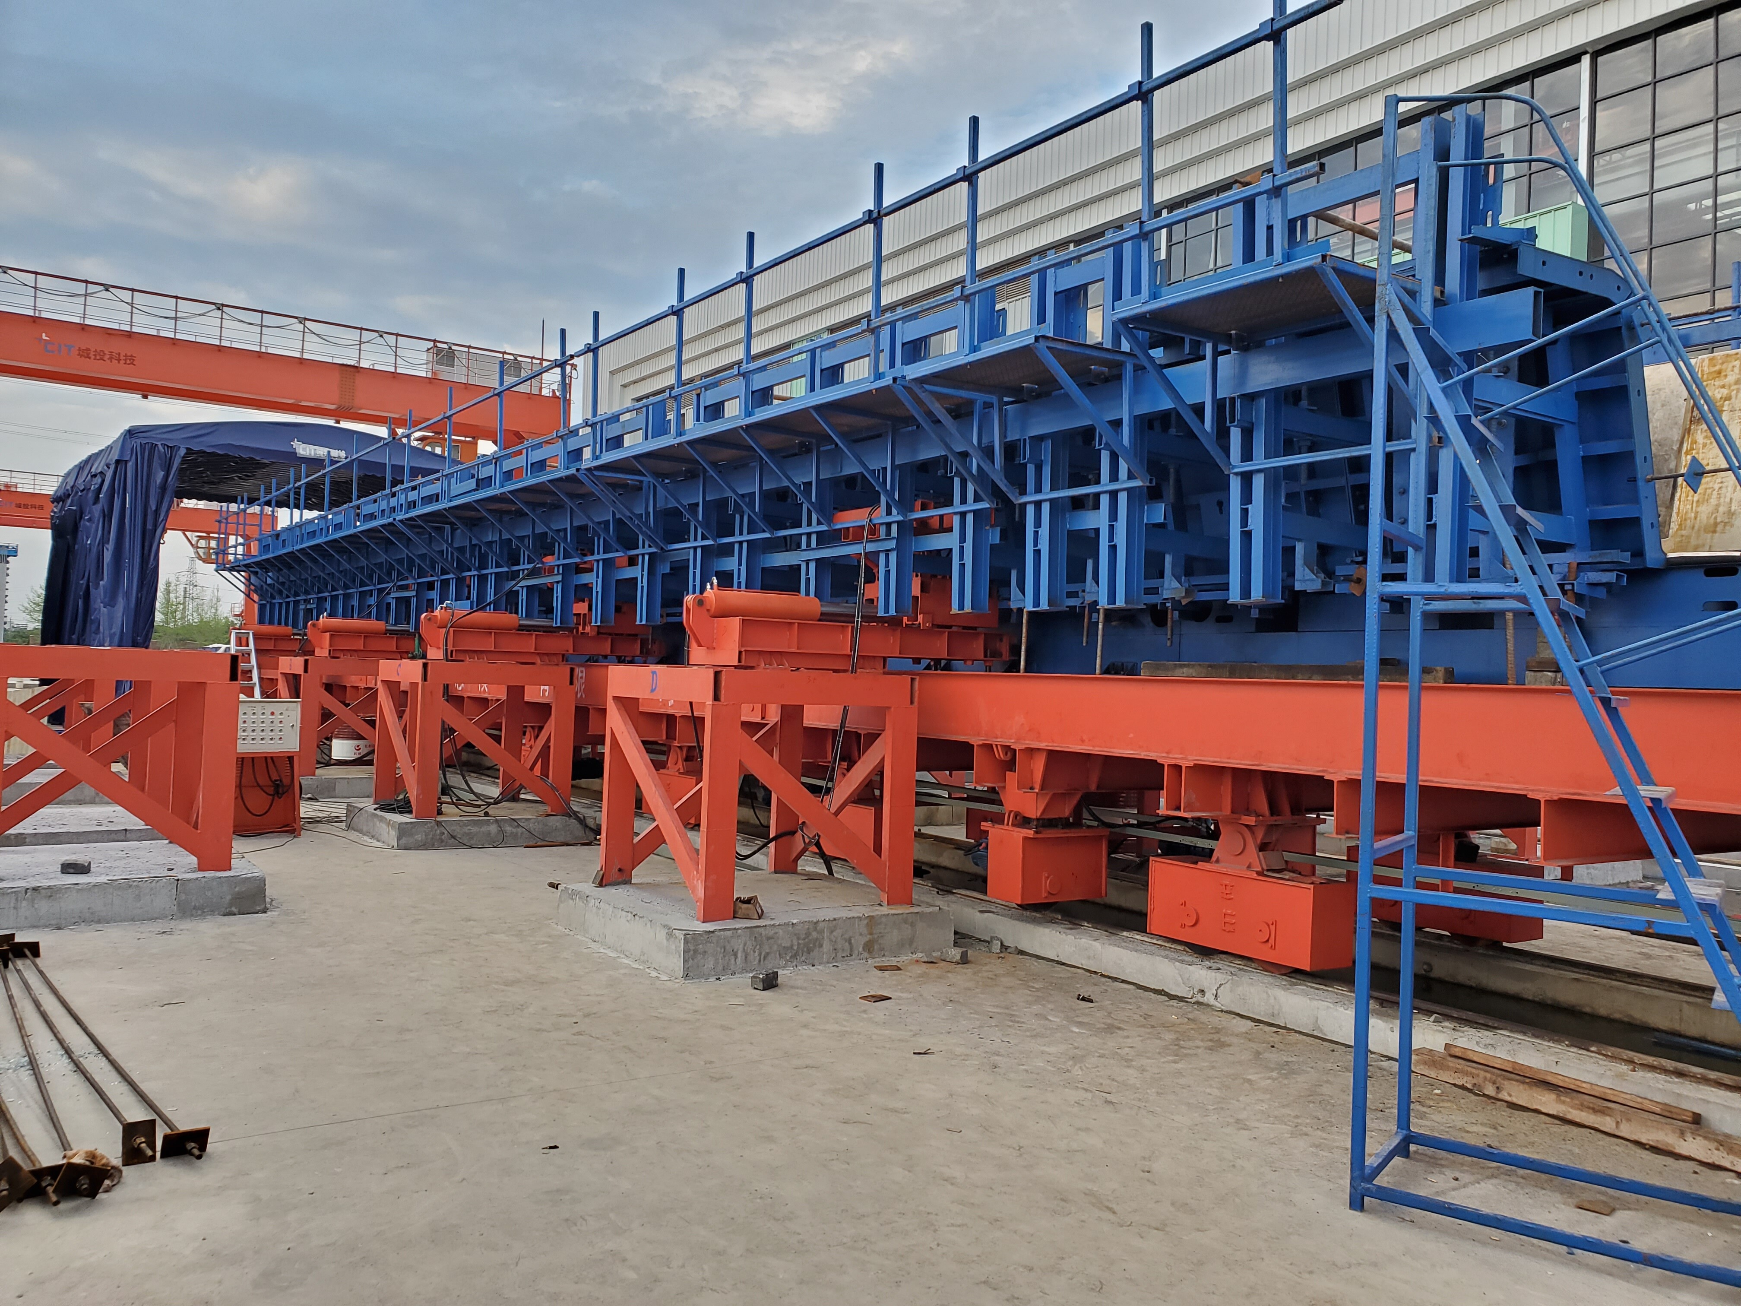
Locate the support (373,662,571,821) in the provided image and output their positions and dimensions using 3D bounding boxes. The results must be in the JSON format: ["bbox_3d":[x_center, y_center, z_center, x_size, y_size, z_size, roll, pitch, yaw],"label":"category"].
[{"bbox_3d":[-3.806,0.801,12.550,1.427,1.380,1.335,3,-2,-36],"label":"support"}]

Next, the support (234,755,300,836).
[{"bbox_3d":[-5.451,1.273,11.693,0.598,0.744,0.324,3,-2,-43],"label":"support"}]

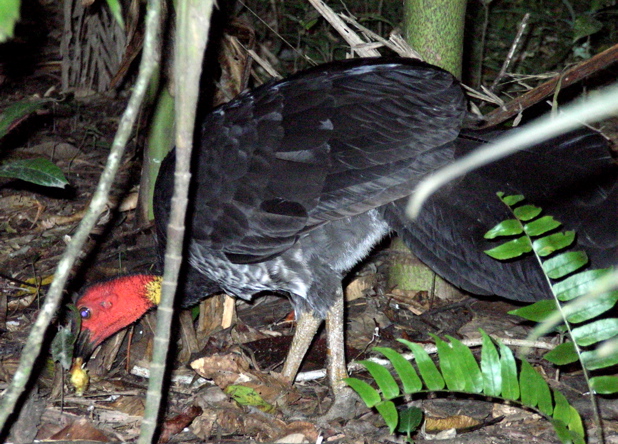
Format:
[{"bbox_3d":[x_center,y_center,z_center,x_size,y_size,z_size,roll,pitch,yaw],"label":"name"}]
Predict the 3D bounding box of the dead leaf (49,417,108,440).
[{"bbox_3d":[-0.231,0.207,4.190,0.060,0.016,0.038,0,15,0],"label":"dead leaf"}]

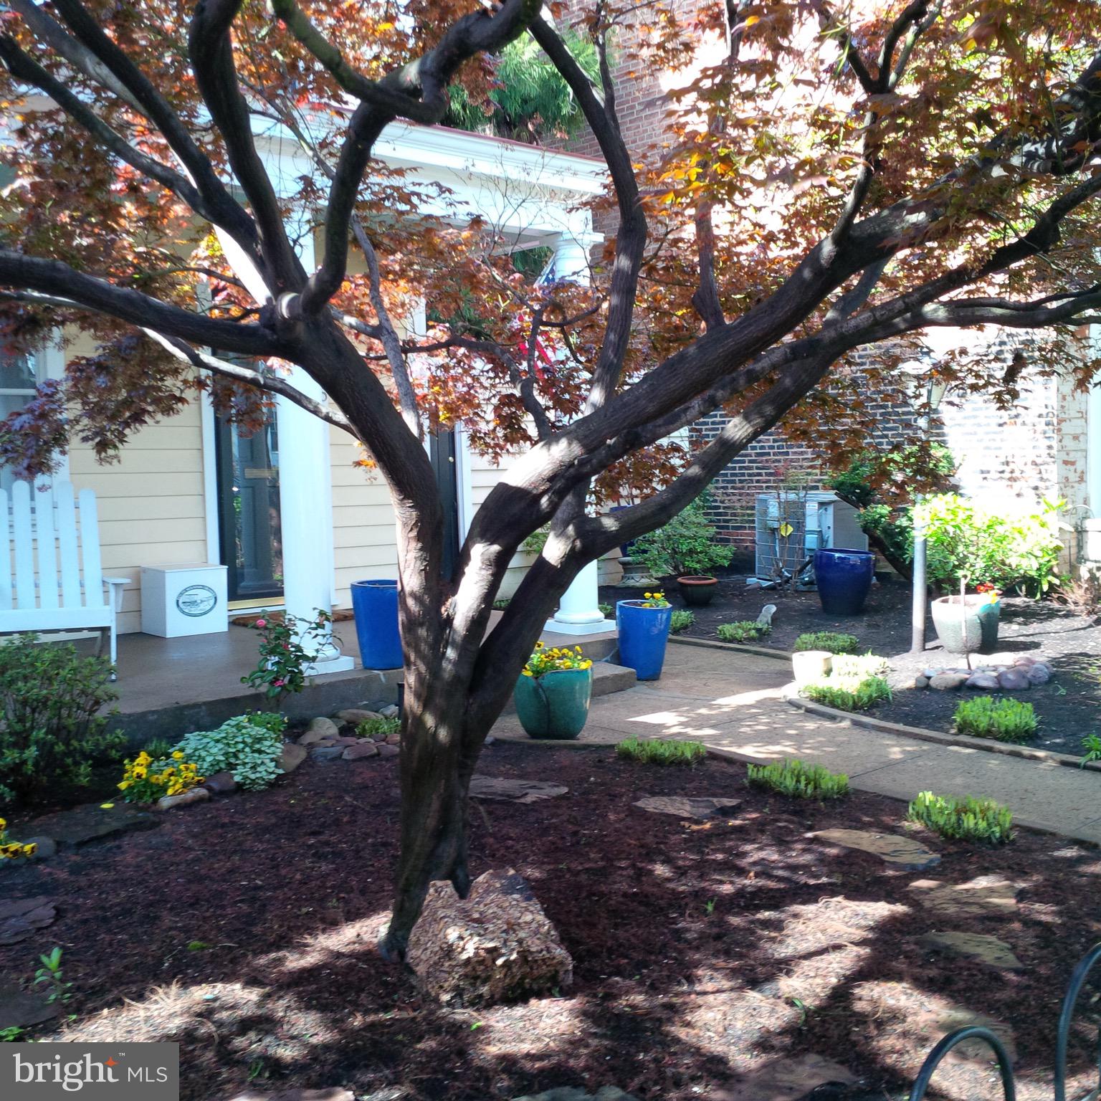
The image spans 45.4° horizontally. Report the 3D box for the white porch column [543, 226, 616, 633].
[{"bbox_3d":[0.162,-0.721,8.196,0.300,2.455,0.300,-4,4,-42],"label":"white porch column"}]

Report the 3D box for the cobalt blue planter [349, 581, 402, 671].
[{"bbox_3d":[-0.891,0.389,6.898,0.335,0.435,0.335,-2,3,-7],"label":"cobalt blue planter"}]

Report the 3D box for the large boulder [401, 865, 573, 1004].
[{"bbox_3d":[-0.152,0.956,3.370,0.355,0.225,0.350,-2,4,-17],"label":"large boulder"}]

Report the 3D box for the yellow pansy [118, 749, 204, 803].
[{"bbox_3d":[-1.524,0.869,5.248,0.330,0.175,0.260,-1,3,0],"label":"yellow pansy"}]

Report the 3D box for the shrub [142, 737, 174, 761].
[{"bbox_3d":[-1.648,0.841,5.557,0.160,0.140,0.140,-1,3,0],"label":"shrub"}]

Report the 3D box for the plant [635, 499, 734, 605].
[{"bbox_3d":[1.159,-0.008,11.195,0.800,0.880,0.720,-4,4,-42],"label":"plant"}]

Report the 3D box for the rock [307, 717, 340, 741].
[{"bbox_3d":[-1.050,0.818,6.132,0.155,0.115,0.130,-1,3,0],"label":"rock"}]

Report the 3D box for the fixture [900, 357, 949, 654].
[{"bbox_3d":[2.239,-0.285,7.912,0.230,1.770,0.230,-4,4,-42],"label":"fixture"}]

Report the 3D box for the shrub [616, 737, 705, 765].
[{"bbox_3d":[0.469,0.839,5.698,0.390,0.100,0.220,-1,3,6],"label":"shrub"}]

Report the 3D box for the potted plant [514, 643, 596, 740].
[{"bbox_3d":[0.014,0.650,6.212,0.365,0.435,0.365,-1,3,0],"label":"potted plant"}]

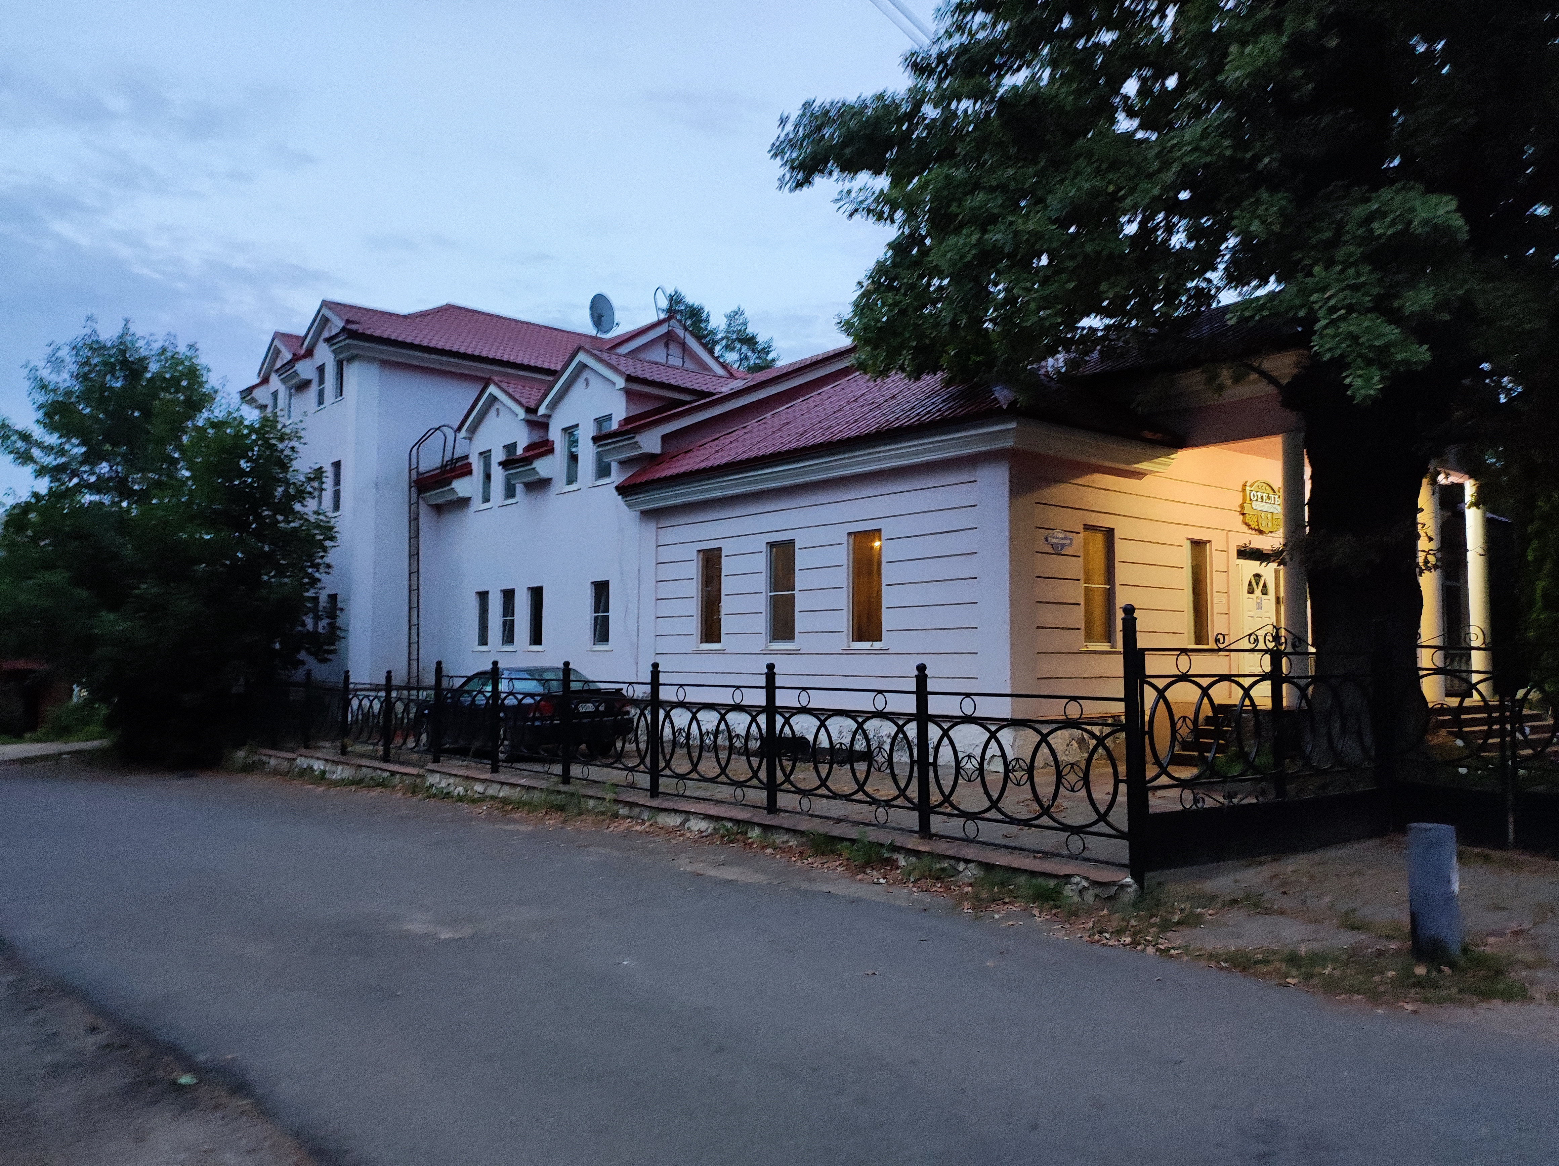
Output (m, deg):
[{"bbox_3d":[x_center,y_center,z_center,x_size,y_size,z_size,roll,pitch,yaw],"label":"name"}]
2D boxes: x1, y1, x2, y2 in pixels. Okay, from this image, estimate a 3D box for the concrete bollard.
[{"bbox_3d":[3.345,1.575,5.750,0.220,0.660,0.220,4,-5,-40],"label":"concrete bollard"}]

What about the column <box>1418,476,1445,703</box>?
[{"bbox_3d":[9.830,0.075,16.950,0.285,3.440,0.285,4,-5,-40],"label":"column"}]

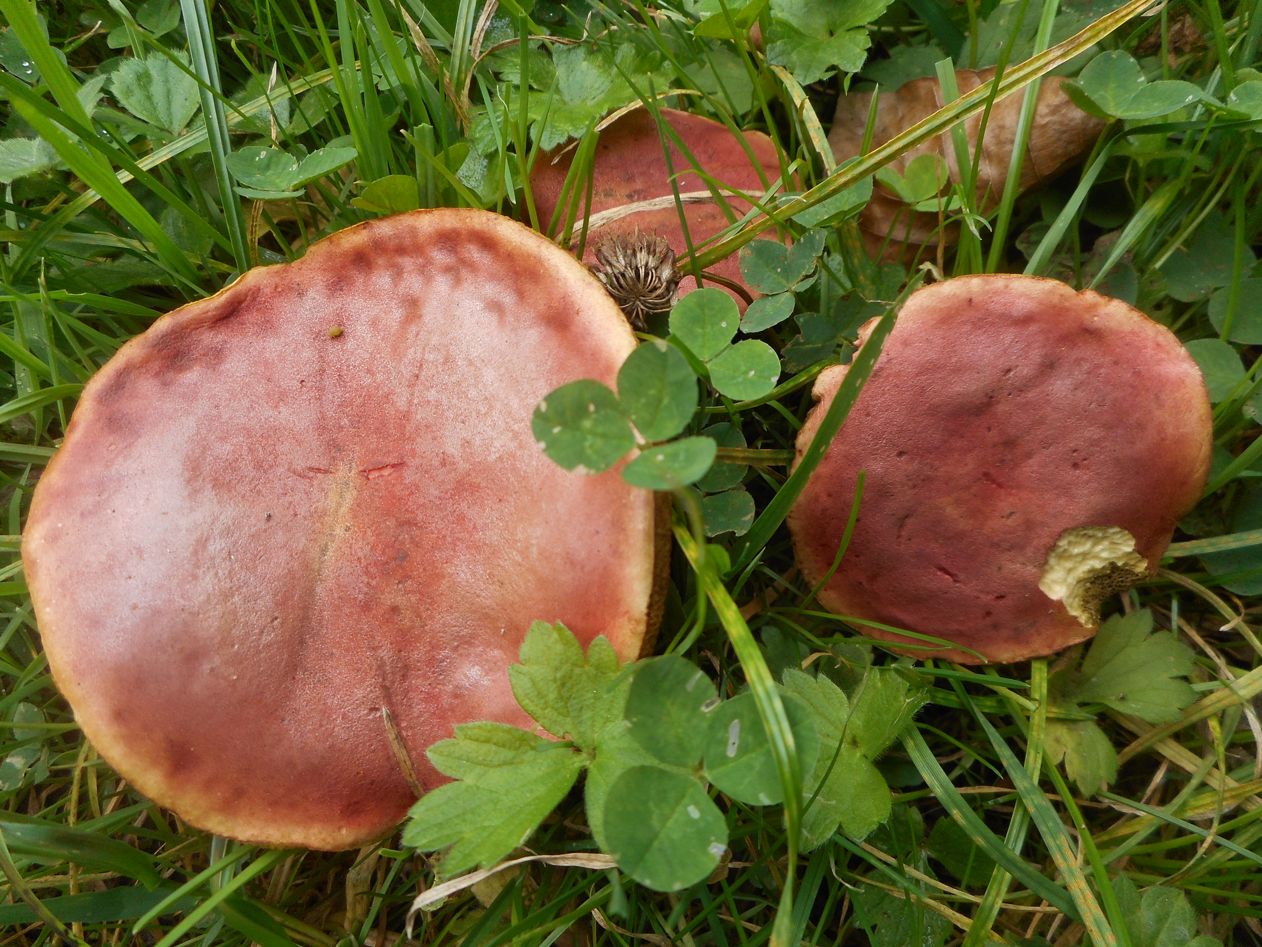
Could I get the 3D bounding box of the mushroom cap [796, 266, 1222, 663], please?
[{"bbox_3d":[0.070,-0.004,0.173,0.080,0.022,0.079,0,71,0],"label":"mushroom cap"}]

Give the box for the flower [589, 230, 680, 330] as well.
[{"bbox_3d":[0.001,-0.037,0.175,0.018,0.018,0.018,0,39,9],"label":"flower"}]

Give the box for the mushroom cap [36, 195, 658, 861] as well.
[{"bbox_3d":[-0.051,0.003,0.159,0.113,0.032,0.117,0,72,2],"label":"mushroom cap"}]

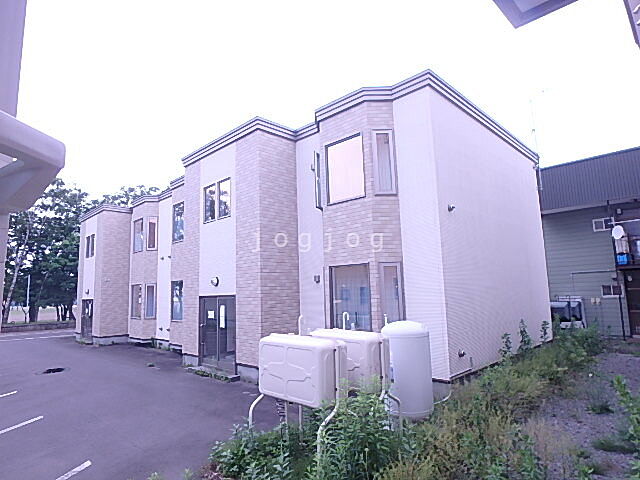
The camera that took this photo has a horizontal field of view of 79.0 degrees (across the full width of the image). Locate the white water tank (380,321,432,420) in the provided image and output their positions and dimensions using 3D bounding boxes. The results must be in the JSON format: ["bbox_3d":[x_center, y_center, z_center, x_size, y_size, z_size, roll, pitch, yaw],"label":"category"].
[{"bbox_3d":[1.588,2.277,7.073,0.850,1.575,0.850,-2,-8,0],"label":"white water tank"}]

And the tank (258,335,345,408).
[{"bbox_3d":[-0.230,1.792,5.434,1.225,0.753,0.600,-9,-10,43],"label":"tank"}]

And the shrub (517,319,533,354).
[{"bbox_3d":[5.316,2.551,10.089,0.380,0.950,0.380,-9,-10,43],"label":"shrub"}]

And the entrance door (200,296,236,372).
[{"bbox_3d":[-2.953,2.656,11.228,1.960,2.070,0.120,-9,-10,43],"label":"entrance door"}]

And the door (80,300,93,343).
[{"bbox_3d":[-11.989,4.166,20.067,1.930,2.070,0.120,-9,-10,43],"label":"door"}]

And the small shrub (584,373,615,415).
[{"bbox_3d":[4.871,2.666,6.831,0.450,0.630,0.450,-9,-10,43],"label":"small shrub"}]

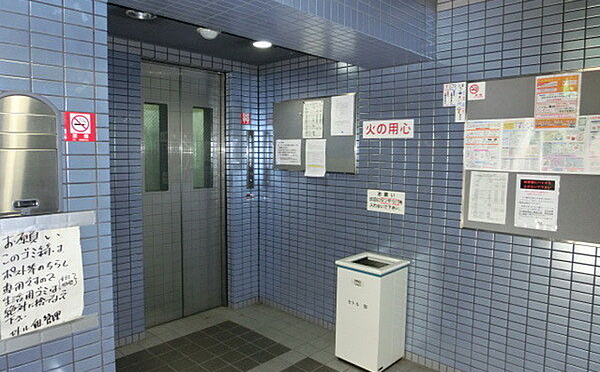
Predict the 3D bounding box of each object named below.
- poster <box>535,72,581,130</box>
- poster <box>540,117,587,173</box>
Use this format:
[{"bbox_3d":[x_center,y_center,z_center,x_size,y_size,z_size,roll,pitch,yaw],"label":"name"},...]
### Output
[{"bbox_3d":[1.342,-0.439,2.177,0.206,0.282,0.008,5,7,43],"label":"poster"},{"bbox_3d":[1.370,-0.214,2.160,0.212,0.297,0.010,5,7,44],"label":"poster"}]

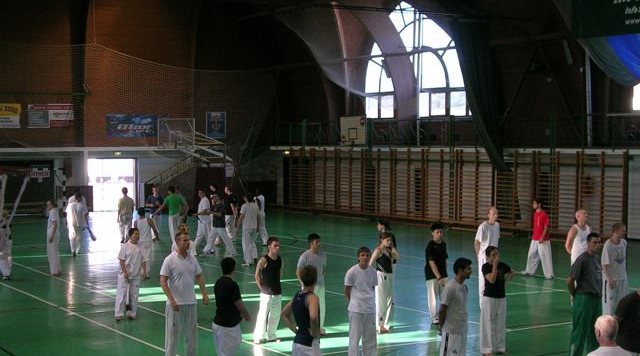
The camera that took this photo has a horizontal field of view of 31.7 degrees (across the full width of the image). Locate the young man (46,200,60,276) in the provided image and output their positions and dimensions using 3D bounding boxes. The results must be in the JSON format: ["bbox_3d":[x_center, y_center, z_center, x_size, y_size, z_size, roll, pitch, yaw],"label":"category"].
[{"bbox_3d":[-6.192,1.388,26.227,0.340,1.732,0.480,-1,2,-18],"label":"young man"}]

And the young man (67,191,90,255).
[{"bbox_3d":[-6.806,1.287,31.615,0.580,1.720,0.420,0,2,-9],"label":"young man"}]

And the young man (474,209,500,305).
[{"bbox_3d":[3.061,1.475,20.395,0.520,1.930,0.330,-1,2,-35],"label":"young man"}]

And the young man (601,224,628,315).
[{"bbox_3d":[5.055,1.650,19.337,0.490,1.750,0.350,-1,2,-30],"label":"young man"}]

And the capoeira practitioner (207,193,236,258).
[{"bbox_3d":[-2.753,1.287,31.365,0.850,1.686,0.550,0,2,6],"label":"capoeira practitioner"}]

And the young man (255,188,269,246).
[{"bbox_3d":[-1.774,1.159,33.890,0.450,1.701,0.500,0,2,-15],"label":"young man"}]

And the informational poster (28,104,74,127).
[{"bbox_3d":[-11.783,-2.699,49.493,2.070,1.050,0.040,-1,2,-30],"label":"informational poster"}]

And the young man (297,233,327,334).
[{"bbox_3d":[-0.126,1.720,18.599,0.480,1.680,0.330,-1,2,-30],"label":"young man"}]

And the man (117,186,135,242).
[{"bbox_3d":[-6.072,1.156,35.300,0.540,1.718,0.380,-1,2,-7],"label":"man"}]

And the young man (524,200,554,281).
[{"bbox_3d":[5.038,1.382,25.857,0.580,1.767,0.600,-1,2,-30],"label":"young man"}]

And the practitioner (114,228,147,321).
[{"bbox_3d":[-3.403,1.698,20.109,0.560,1.640,0.380,-1,2,-12],"label":"practitioner"}]

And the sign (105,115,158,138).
[{"bbox_3d":[-8.463,-2.363,51.454,2.750,1.050,0.040,-1,2,-30],"label":"sign"}]

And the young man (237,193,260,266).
[{"bbox_3d":[-1.799,1.266,28.466,0.570,1.790,0.430,-1,2,-22],"label":"young man"}]

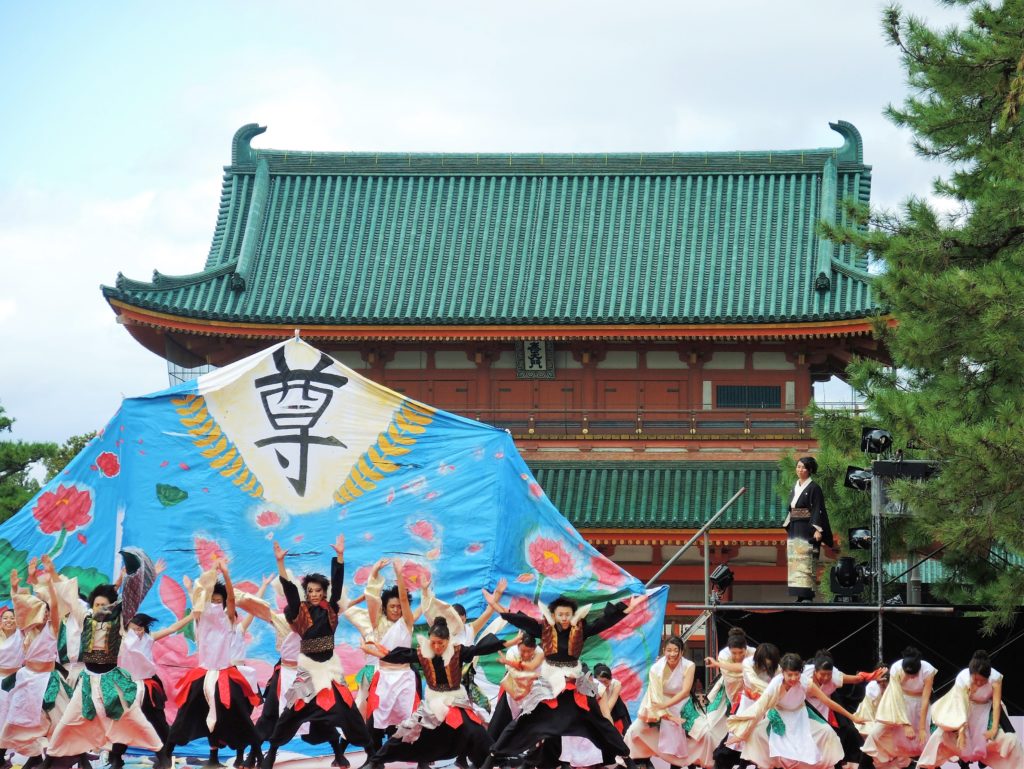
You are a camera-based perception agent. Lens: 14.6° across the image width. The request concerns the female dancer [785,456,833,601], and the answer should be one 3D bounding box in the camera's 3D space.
[{"bbox_3d":[3.230,1.586,43.600,0.540,1.600,0.370,-3,-5,37],"label":"female dancer"}]

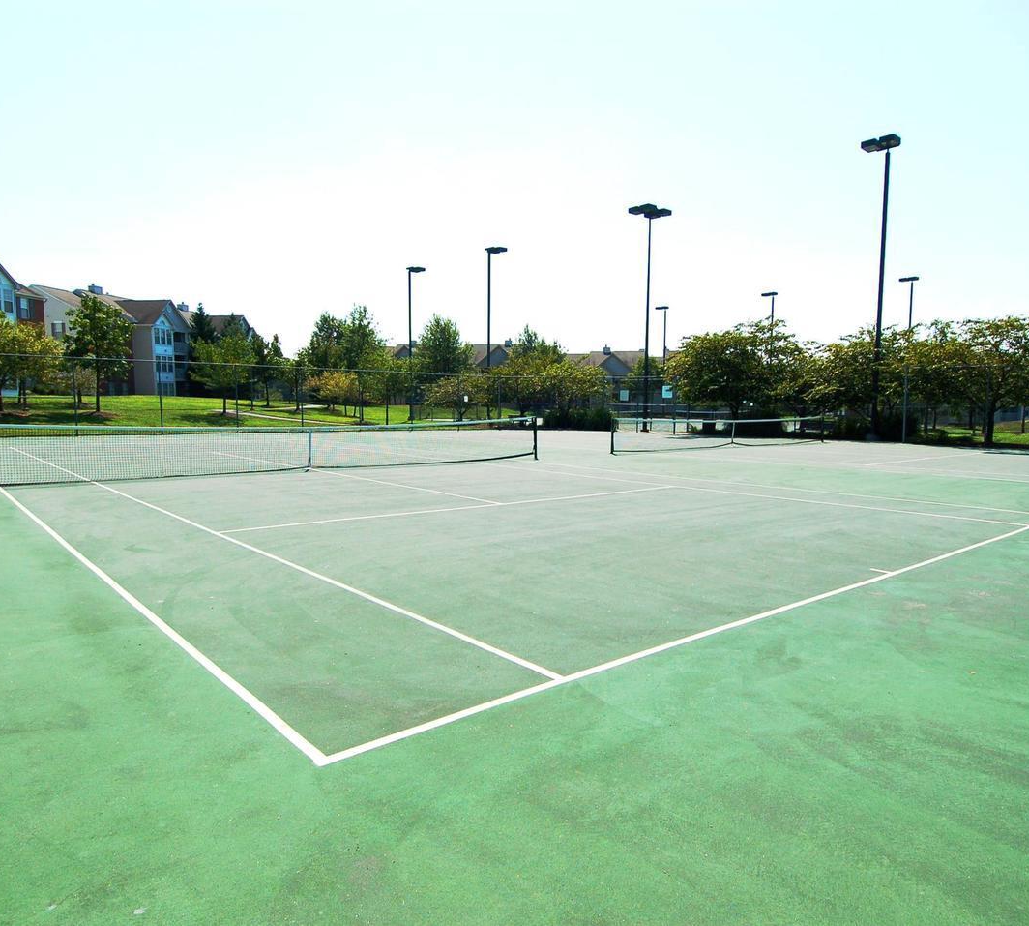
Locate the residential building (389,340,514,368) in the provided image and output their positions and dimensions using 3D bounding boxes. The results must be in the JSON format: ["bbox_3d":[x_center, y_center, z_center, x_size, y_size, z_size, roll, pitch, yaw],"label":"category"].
[{"bbox_3d":[-11.456,-15.662,127.400,25.000,11.600,13.500,1,5,0],"label":"residential building"}]

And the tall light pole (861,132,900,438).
[{"bbox_3d":[14.979,-7.059,28.869,1.077,12.515,1.077,-3,6,-39],"label":"tall light pole"}]

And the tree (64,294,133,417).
[{"bbox_3d":[-25.793,-6.778,43.120,3.800,7.100,3.800,-2,6,-31],"label":"tree"}]

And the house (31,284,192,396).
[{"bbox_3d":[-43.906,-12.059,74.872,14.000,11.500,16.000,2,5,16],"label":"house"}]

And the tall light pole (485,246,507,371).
[{"bbox_3d":[-1.505,-9.085,50.438,1.231,12.515,1.026,-3,6,-39],"label":"tall light pole"}]

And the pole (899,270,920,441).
[{"bbox_3d":[33.251,-9.448,59.272,1.231,12.515,1.180,-3,6,-39],"label":"pole"}]

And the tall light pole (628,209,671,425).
[{"bbox_3d":[7.389,-8.018,39.109,1.847,12.515,1.436,-3,6,-39],"label":"tall light pole"}]

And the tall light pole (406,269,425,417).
[{"bbox_3d":[-8.276,-9.828,58.245,1.231,12.515,1.077,-3,6,-39],"label":"tall light pole"}]

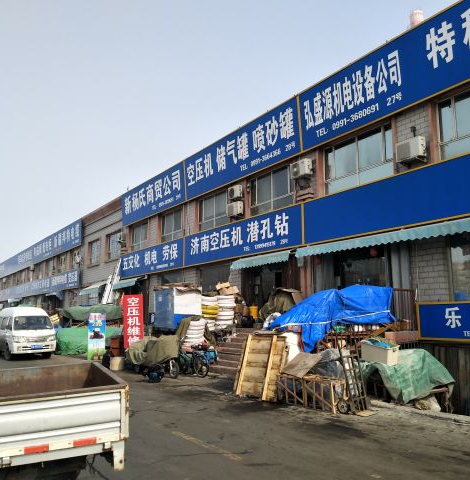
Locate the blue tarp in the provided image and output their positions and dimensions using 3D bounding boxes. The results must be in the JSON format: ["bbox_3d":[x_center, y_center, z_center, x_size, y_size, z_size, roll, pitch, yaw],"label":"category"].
[{"bbox_3d":[2.244,1.871,11.425,1.200,1.430,2.850,5,-10,-33],"label":"blue tarp"}]

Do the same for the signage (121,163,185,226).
[{"bbox_3d":[-5.378,-2.668,30.338,0.200,2.331,9.690,4,-10,-33],"label":"signage"}]

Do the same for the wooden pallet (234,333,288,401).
[{"bbox_3d":[0.482,2.487,9.434,0.120,1.200,1.200,23,-20,-29],"label":"wooden pallet"}]

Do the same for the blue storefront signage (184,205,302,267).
[{"bbox_3d":[-0.036,0.033,20.399,0.200,1.450,8.920,5,-10,-33],"label":"blue storefront signage"}]

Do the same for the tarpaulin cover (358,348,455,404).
[{"bbox_3d":[3.088,2.399,8.563,0.850,0.800,1.300,4,-10,-33],"label":"tarpaulin cover"}]

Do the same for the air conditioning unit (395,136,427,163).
[{"bbox_3d":[5.252,-2.659,14.356,0.320,0.555,0.769,4,-10,-33],"label":"air conditioning unit"}]

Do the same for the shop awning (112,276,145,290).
[{"bbox_3d":[-6.524,2.607,29.316,0.600,0.590,3.800,5,-10,-33],"label":"shop awning"}]

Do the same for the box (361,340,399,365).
[{"bbox_3d":[2.720,2.132,9.028,0.320,0.380,0.600,4,-10,-33],"label":"box"}]

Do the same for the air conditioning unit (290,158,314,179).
[{"bbox_3d":[2.539,-2.660,18.375,0.330,0.572,0.805,4,-10,-33],"label":"air conditioning unit"}]

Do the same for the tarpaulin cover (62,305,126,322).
[{"bbox_3d":[-6.885,3.526,23.046,2.200,0.840,2.500,5,-10,-33],"label":"tarpaulin cover"}]

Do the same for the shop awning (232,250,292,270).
[{"bbox_3d":[1.019,0.862,20.522,0.580,0.470,3.650,4,-10,-33],"label":"shop awning"}]

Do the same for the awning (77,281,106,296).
[{"bbox_3d":[-11.356,3.885,38.795,0.700,0.880,4.200,4,-10,-33],"label":"awning"}]

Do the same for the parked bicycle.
[{"bbox_3d":[-1.092,3.072,12.512,0.500,0.910,1.500,4,-10,-33],"label":"parked bicycle"}]

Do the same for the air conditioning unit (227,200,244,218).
[{"bbox_3d":[-0.007,-1.309,20.290,0.320,0.550,0.780,5,-10,-33],"label":"air conditioning unit"}]

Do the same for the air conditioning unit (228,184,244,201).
[{"bbox_3d":[-0.012,-2.001,20.396,0.320,0.550,0.780,5,-10,-33],"label":"air conditioning unit"}]

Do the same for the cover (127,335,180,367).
[{"bbox_3d":[-2.304,2.984,13.109,0.750,0.720,1.700,4,-10,-33],"label":"cover"}]

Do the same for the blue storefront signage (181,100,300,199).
[{"bbox_3d":[-0.072,-3.569,20.822,0.200,2.100,8.820,1,-8,-34],"label":"blue storefront signage"}]

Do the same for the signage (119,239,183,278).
[{"bbox_3d":[-4.945,1.192,27.744,0.200,1.450,8.900,5,-10,-33],"label":"signage"}]

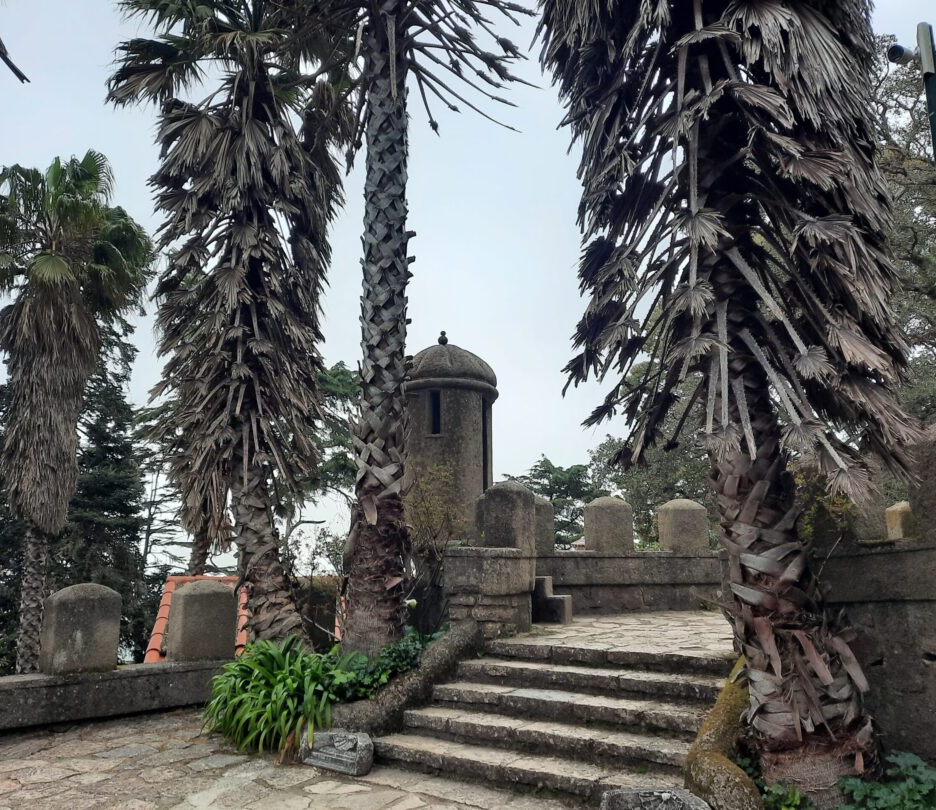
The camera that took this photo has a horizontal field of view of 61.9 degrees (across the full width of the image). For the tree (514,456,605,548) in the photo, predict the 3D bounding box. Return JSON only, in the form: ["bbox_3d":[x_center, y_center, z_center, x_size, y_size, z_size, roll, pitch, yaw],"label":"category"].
[{"bbox_3d":[3.200,4.458,27.659,3.700,5.300,3.700,0,-11,0],"label":"tree"}]

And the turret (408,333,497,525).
[{"bbox_3d":[-0.400,0.622,12.107,1.700,3.600,1.700,-2,-11,11],"label":"turret"}]

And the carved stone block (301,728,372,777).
[{"bbox_3d":[-0.965,2.618,5.940,0.600,0.250,0.200,-10,-14,41],"label":"carved stone block"}]

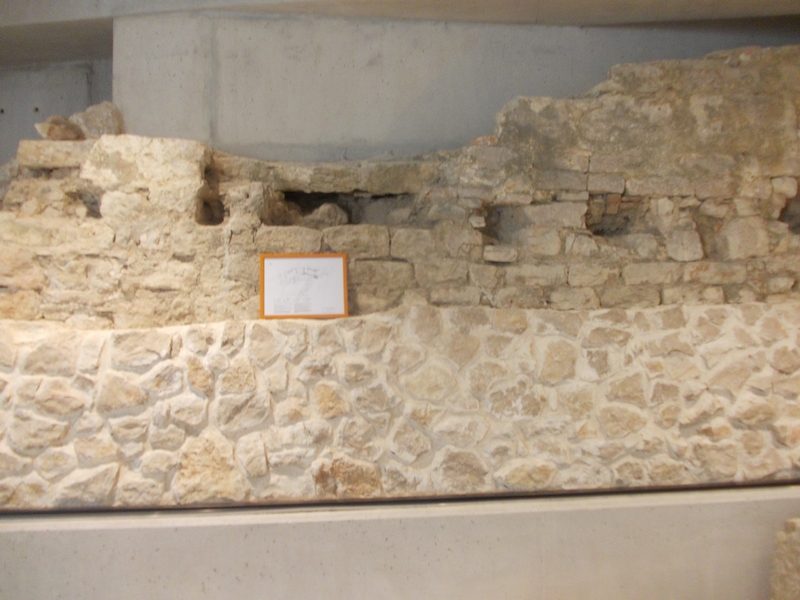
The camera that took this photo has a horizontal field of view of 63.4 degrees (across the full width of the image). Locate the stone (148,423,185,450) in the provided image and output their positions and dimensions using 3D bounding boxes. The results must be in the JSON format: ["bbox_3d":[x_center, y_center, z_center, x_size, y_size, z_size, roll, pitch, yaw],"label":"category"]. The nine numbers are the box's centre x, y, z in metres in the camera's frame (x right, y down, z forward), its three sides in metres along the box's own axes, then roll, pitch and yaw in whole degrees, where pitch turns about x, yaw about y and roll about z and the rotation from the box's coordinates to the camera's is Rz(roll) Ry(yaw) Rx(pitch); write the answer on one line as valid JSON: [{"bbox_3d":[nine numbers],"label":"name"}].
[{"bbox_3d":[-1.125,0.665,3.130,0.177,0.120,0.120,0,-1,-6],"label":"stone"}]

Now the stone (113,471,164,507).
[{"bbox_3d":[-1.198,0.858,3.021,0.210,0.155,0.160,0,-1,-7],"label":"stone"}]

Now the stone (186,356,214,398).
[{"bbox_3d":[-0.972,0.378,3.152,0.131,0.195,0.130,0,-1,-6],"label":"stone"}]

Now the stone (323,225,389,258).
[{"bbox_3d":[-0.231,-0.286,3.277,0.324,0.167,0.200,0,-1,-7],"label":"stone"}]

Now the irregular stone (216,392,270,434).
[{"bbox_3d":[-0.771,0.559,3.188,0.255,0.197,0.160,0,-1,-6],"label":"irregular stone"}]

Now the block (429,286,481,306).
[{"bbox_3d":[0.297,-0.023,3.649,0.285,0.109,0.150,-1,3,-4],"label":"block"}]

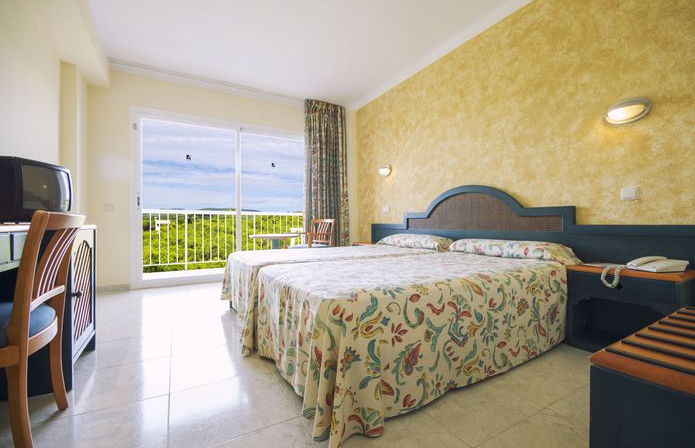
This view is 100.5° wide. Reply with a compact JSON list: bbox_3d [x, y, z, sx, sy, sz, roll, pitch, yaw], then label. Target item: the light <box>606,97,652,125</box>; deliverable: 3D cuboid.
[{"bbox_3d":[1.776,-0.725,1.835,0.100,0.165,0.225,0,0,-30],"label":"light"}]

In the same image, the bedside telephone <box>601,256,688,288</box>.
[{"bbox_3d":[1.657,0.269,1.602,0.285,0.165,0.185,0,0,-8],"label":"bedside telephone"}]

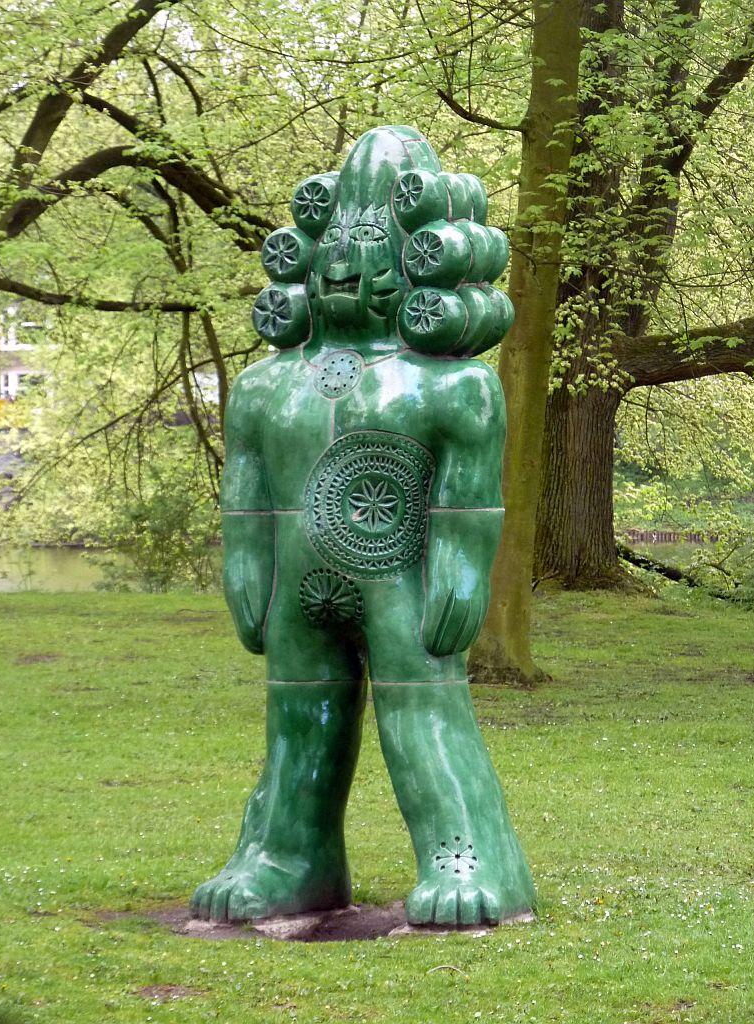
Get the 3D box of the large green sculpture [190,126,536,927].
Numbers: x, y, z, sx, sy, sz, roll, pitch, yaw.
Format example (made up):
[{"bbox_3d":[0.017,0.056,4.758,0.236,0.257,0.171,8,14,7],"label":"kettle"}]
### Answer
[{"bbox_3d":[-0.039,0.035,12.700,0.960,2.490,0.600,1,2,24],"label":"large green sculpture"}]

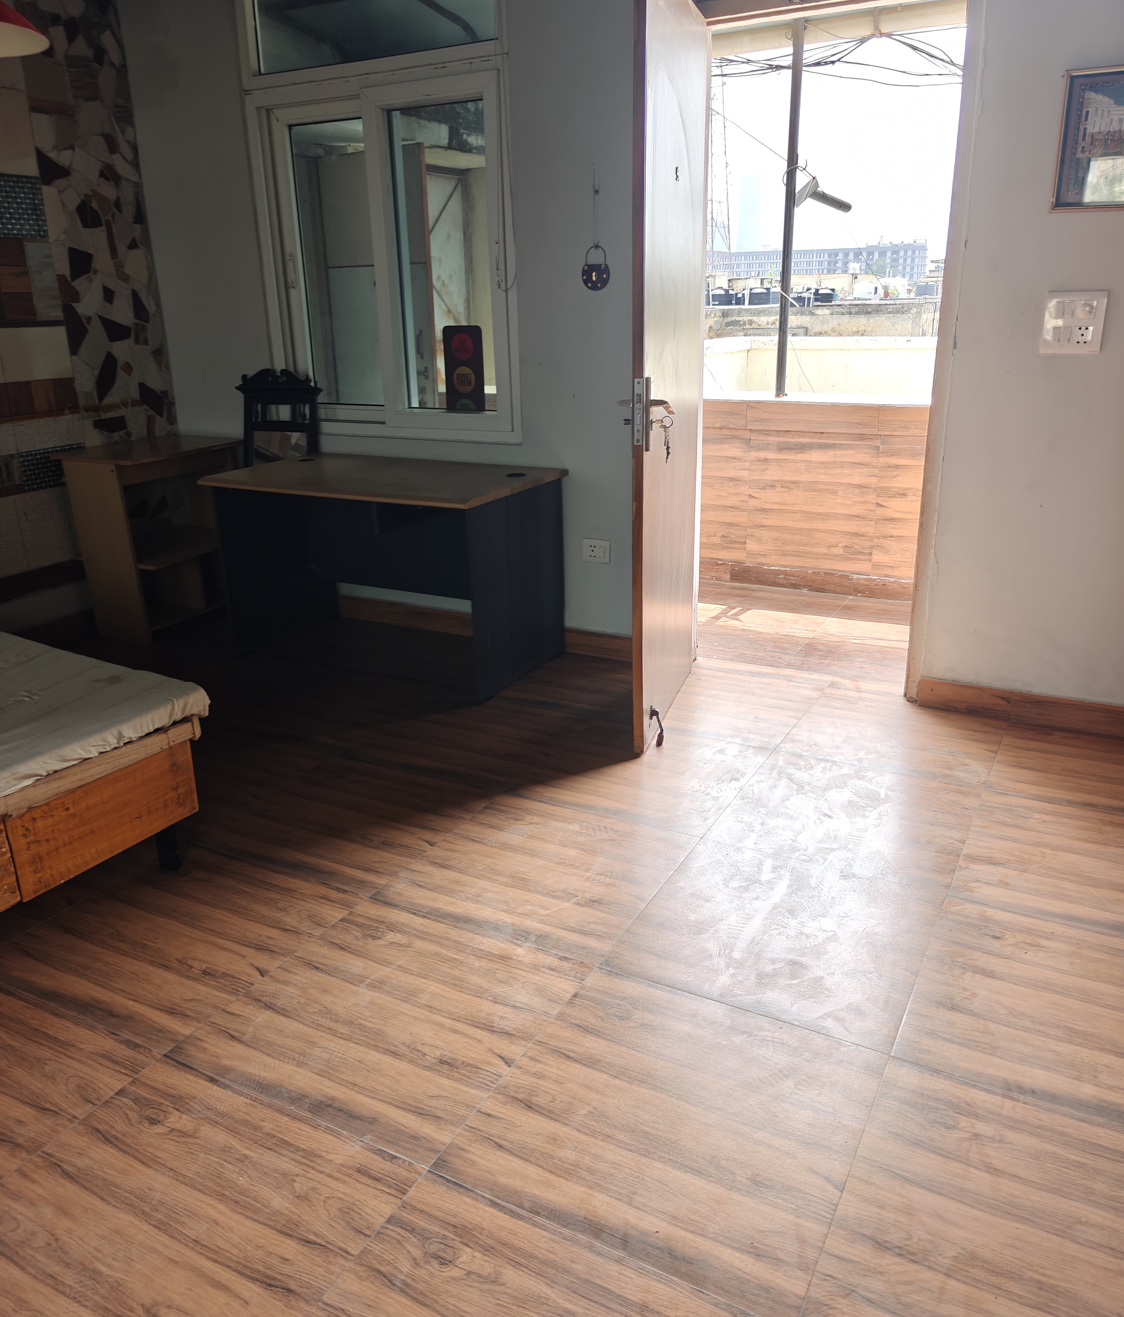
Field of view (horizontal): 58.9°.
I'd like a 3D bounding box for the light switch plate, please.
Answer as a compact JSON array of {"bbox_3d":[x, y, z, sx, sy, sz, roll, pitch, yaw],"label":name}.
[{"bbox_3d":[1.455,-0.954,2.830,0.153,0.166,0.018,9,22,28],"label":"light switch plate"}]

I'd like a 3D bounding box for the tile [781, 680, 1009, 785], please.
[{"bbox_3d":[1.075,0.232,3.201,0.606,0.010,0.630,9,22,28],"label":"tile"}]

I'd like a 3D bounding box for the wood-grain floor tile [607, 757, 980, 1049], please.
[{"bbox_3d":[0.629,0.506,2.441,0.602,0.010,1.215,9,22,28],"label":"wood-grain floor tile"}]

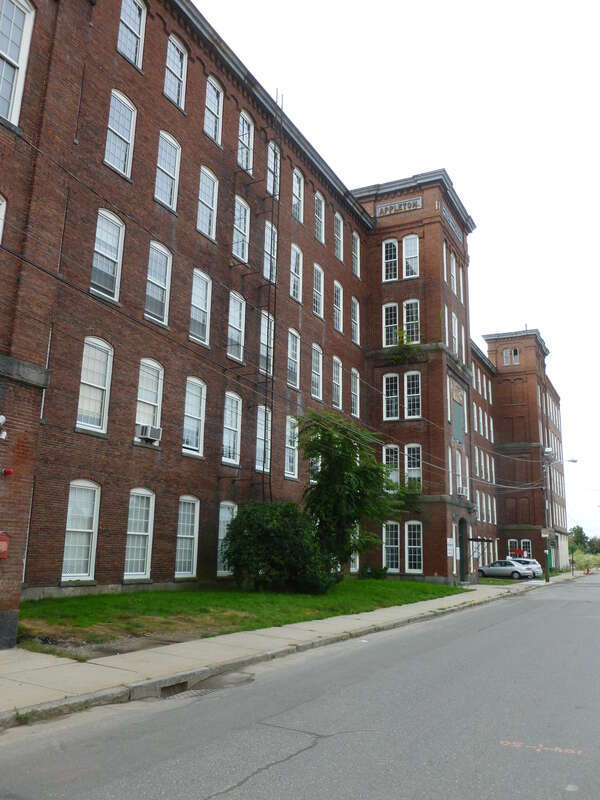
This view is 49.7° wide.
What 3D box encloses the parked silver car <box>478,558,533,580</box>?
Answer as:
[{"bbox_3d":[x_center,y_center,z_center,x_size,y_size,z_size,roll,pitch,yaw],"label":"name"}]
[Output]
[{"bbox_3d":[16.023,13.444,51.635,4.750,1.430,1.790,-6,-15,28],"label":"parked silver car"}]

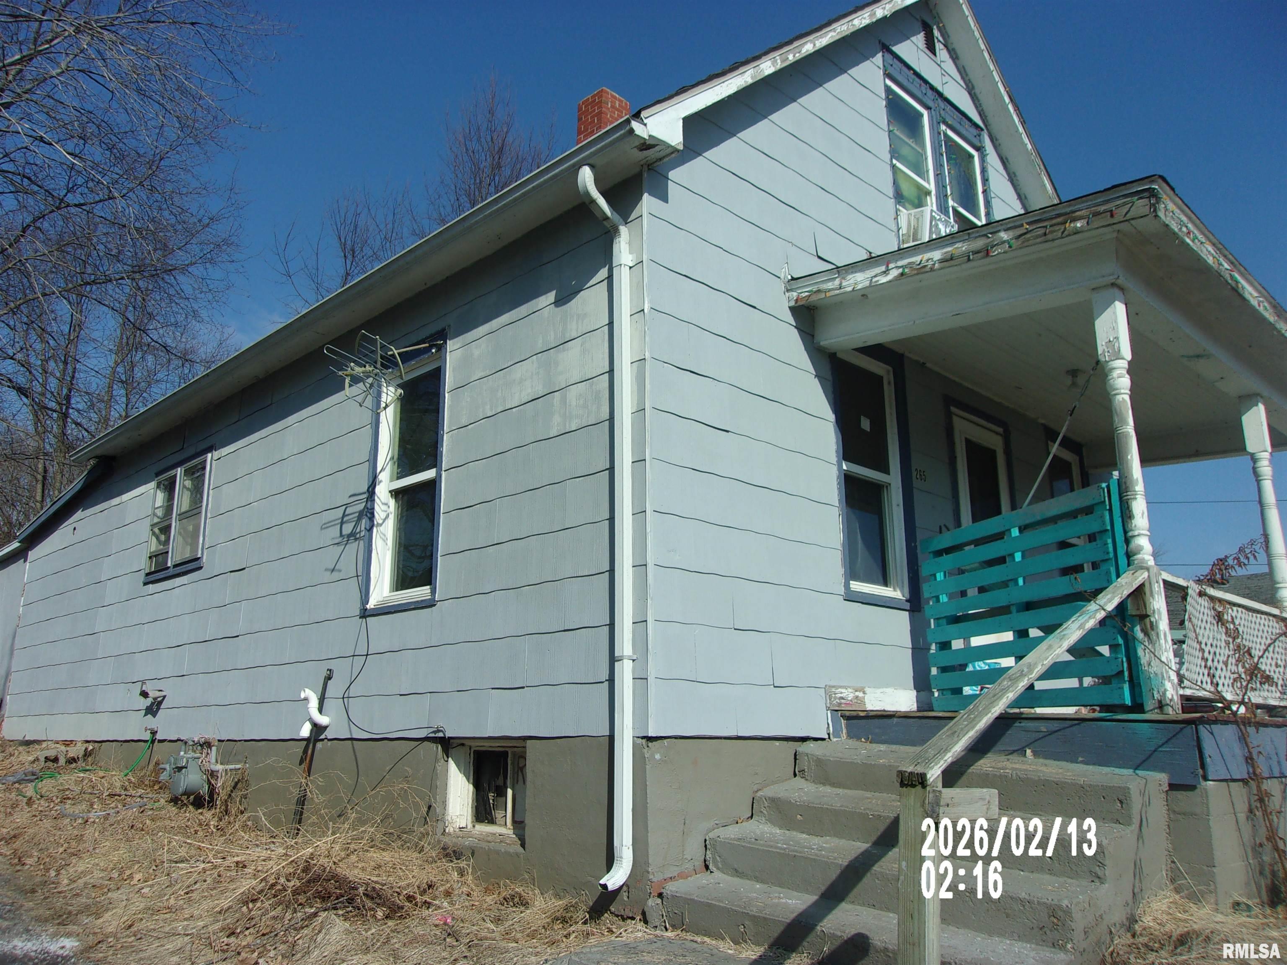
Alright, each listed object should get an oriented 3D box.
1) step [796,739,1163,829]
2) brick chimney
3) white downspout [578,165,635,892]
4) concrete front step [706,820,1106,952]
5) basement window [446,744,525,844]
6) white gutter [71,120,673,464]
[{"bbox_3d":[1.567,1.447,4.896,0.360,0.185,1.710,13,-15,-43],"label":"step"},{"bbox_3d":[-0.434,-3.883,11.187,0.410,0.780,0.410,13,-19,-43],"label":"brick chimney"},{"bbox_3d":[-0.181,0.090,4.907,0.275,3.560,0.072,13,-19,-43],"label":"white downspout"},{"bbox_3d":[1.050,1.696,4.298,0.380,0.175,1.710,13,-15,-43],"label":"concrete front step"},{"bbox_3d":[-0.819,1.706,5.579,0.150,0.510,0.790,13,-19,-43],"label":"basement window"},{"bbox_3d":[-3.150,-1.013,8.088,0.130,0.093,8.850,13,-19,-43],"label":"white gutter"}]

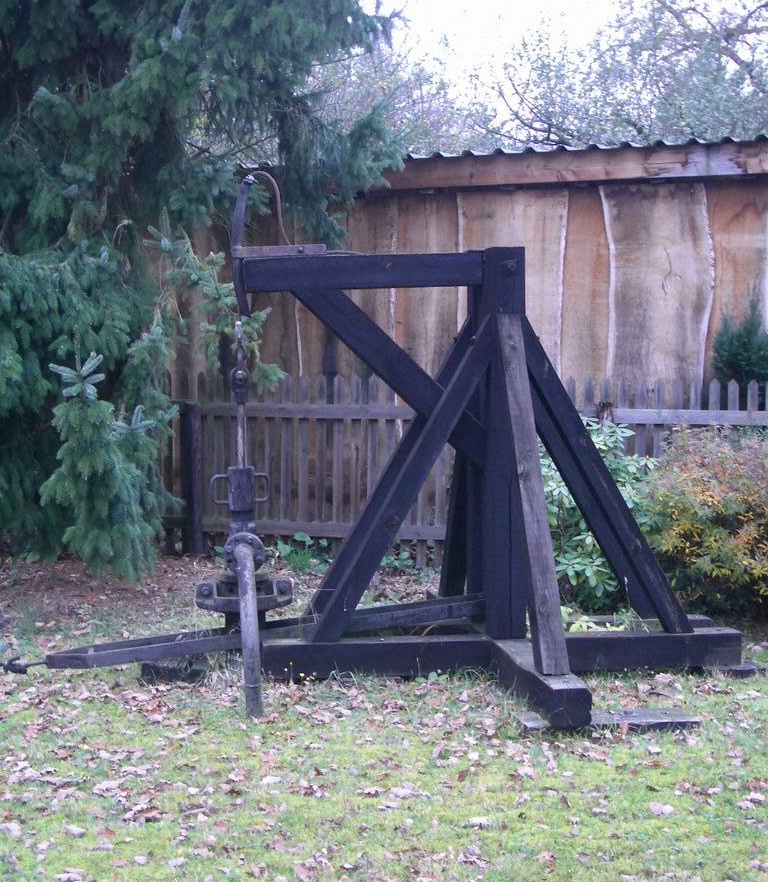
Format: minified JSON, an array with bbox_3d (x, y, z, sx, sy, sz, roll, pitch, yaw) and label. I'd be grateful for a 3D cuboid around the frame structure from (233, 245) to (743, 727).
[{"bbox_3d":[0.501,0.085,6.994,2.375,1.988,2.680,-1,3,-9],"label":"frame structure"}]

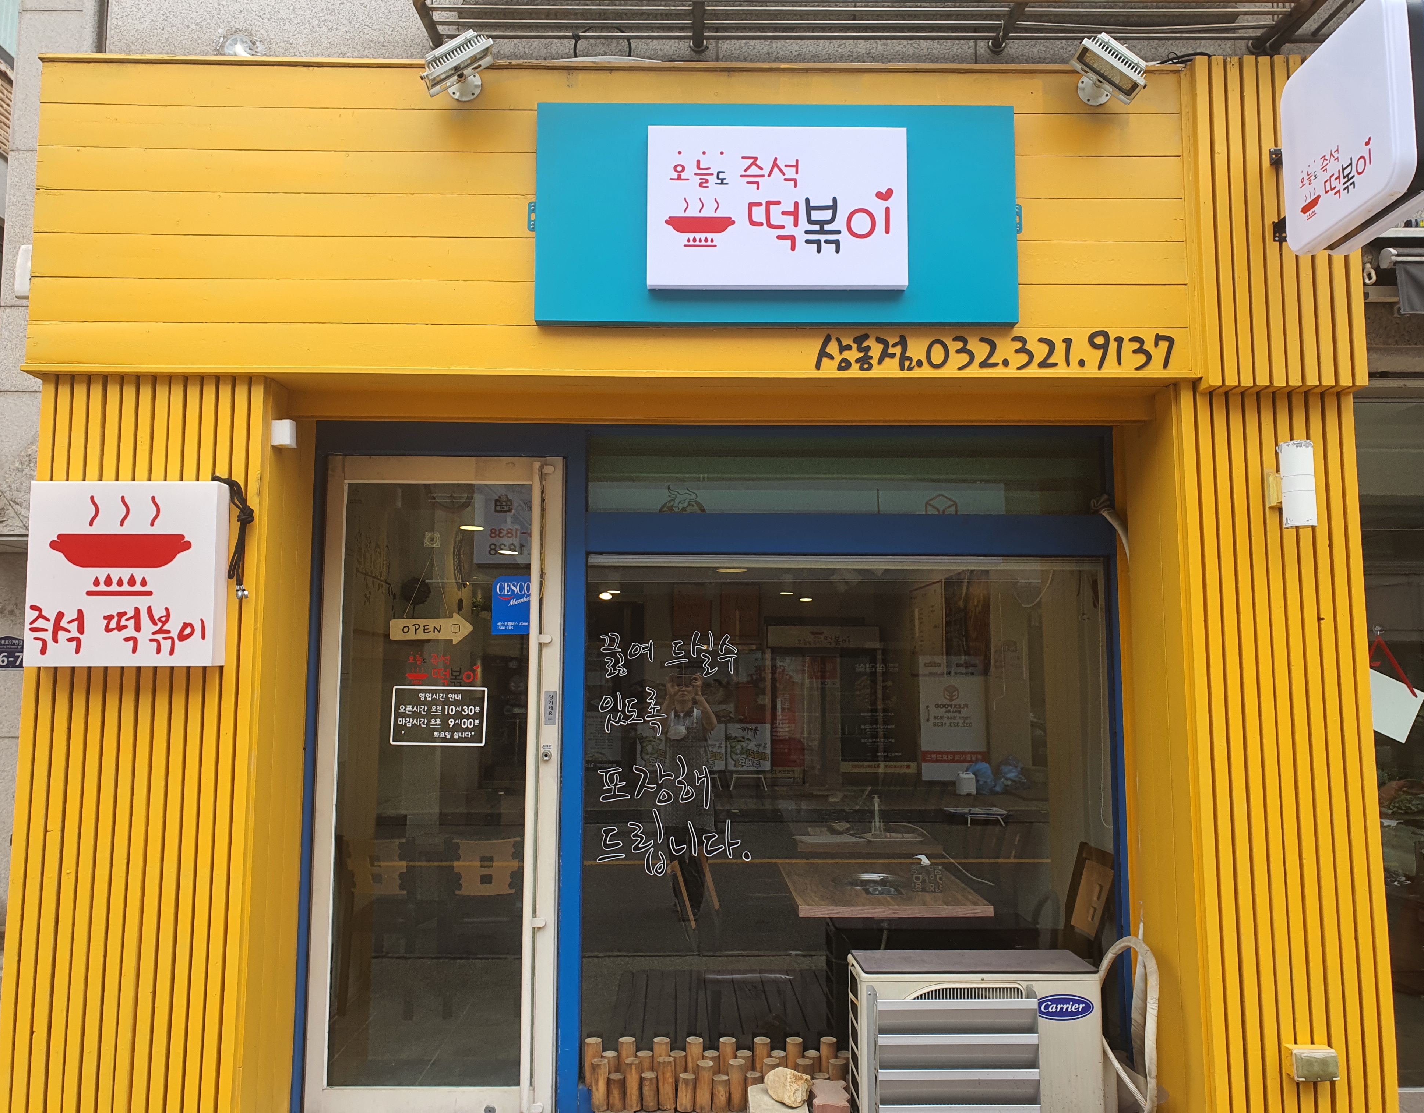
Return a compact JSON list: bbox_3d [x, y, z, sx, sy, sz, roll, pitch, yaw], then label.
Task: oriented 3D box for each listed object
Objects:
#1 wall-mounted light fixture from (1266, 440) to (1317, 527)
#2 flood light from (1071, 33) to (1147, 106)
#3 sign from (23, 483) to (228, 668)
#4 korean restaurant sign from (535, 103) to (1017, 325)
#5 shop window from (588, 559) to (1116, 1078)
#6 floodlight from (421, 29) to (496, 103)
[{"bbox_3d":[1.638,-0.199,3.147,0.096,0.233,0.149,0,-6,-1],"label":"wall-mounted light fixture"},{"bbox_3d":[1.124,-1.374,3.171,0.213,0.089,0.174,37,-8,3],"label":"flood light"},{"bbox_3d":[-1.620,0.051,3.098,0.509,0.509,0.084,0,-6,-1],"label":"sign"},{"bbox_3d":[0.186,-0.977,3.168,1.361,0.640,0.084,0,-6,-1],"label":"korean restaurant sign"},{"bbox_3d":[0.446,0.820,3.630,1.721,1.647,0.069,0,-6,-1],"label":"shop window"},{"bbox_3d":[-0.709,-1.371,3.138,0.213,0.089,0.174,-30,-5,-4],"label":"floodlight"}]

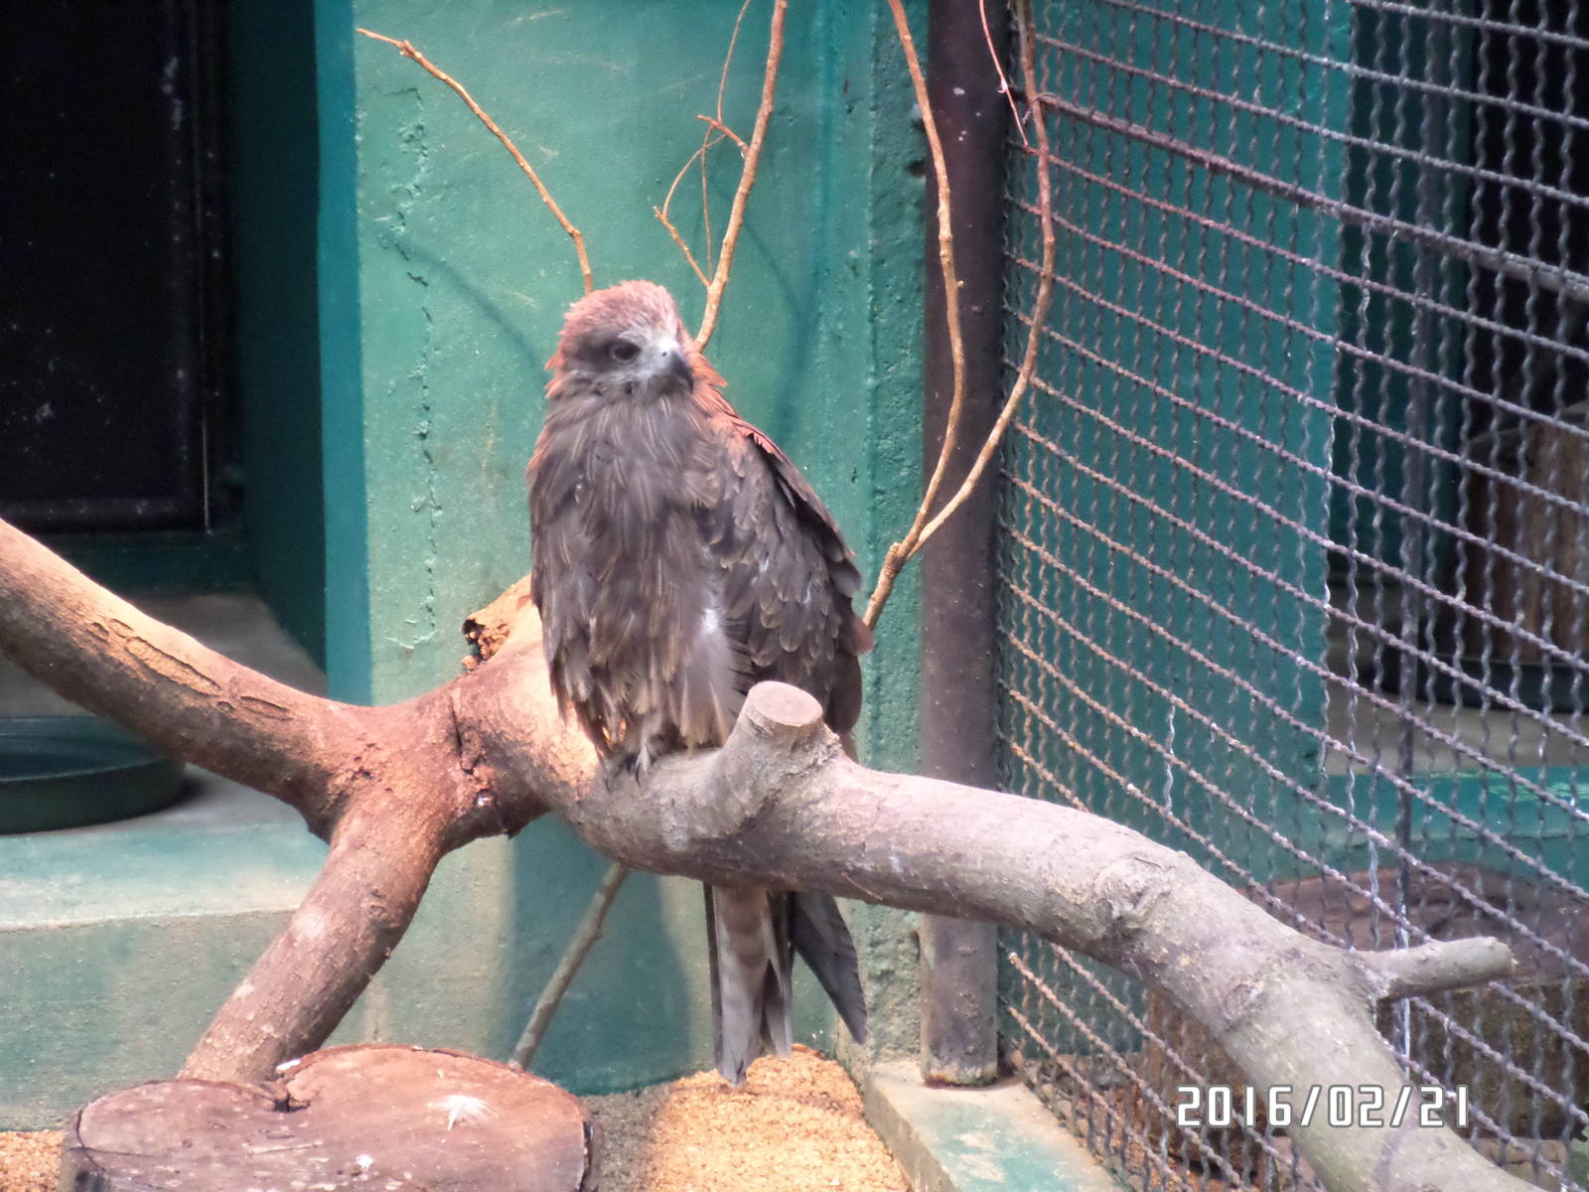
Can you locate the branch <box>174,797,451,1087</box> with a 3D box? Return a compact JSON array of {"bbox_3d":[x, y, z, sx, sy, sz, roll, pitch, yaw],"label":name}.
[{"bbox_3d":[-0.297,0.215,3.120,0.070,0.200,0.070,30,10,0],"label":"branch"}]

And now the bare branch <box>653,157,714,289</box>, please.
[{"bbox_3d":[-0.073,-0.246,3.330,0.042,0.088,0.030,0,12,0],"label":"bare branch"}]

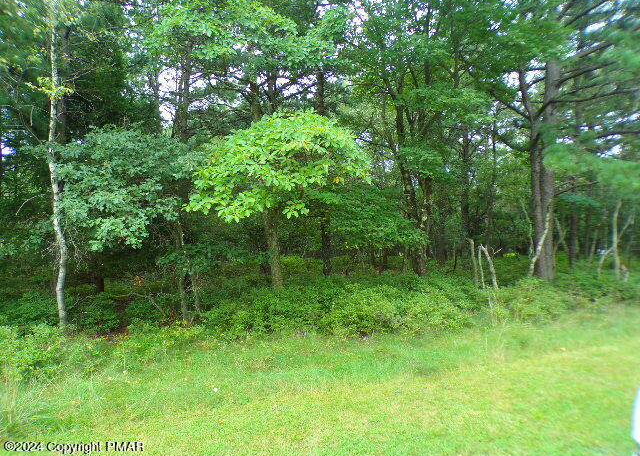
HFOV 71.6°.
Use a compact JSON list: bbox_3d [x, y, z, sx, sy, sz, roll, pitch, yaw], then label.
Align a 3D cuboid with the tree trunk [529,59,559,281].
[{"bbox_3d":[5.138,-1.345,10.200,0.600,5.100,0.500,1,1,0],"label":"tree trunk"}]

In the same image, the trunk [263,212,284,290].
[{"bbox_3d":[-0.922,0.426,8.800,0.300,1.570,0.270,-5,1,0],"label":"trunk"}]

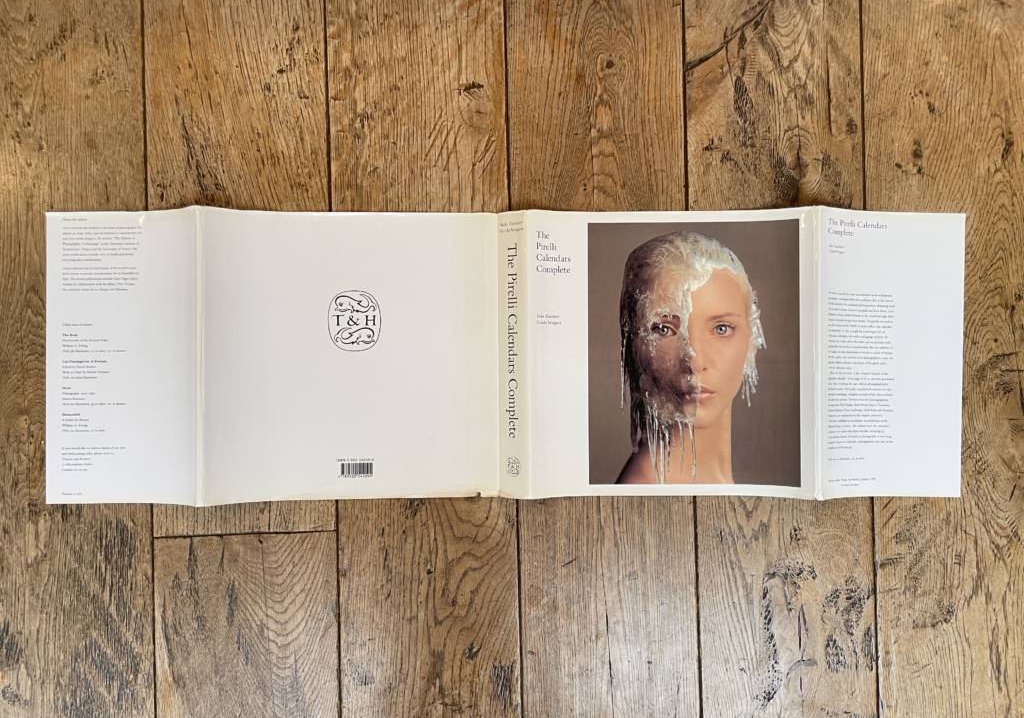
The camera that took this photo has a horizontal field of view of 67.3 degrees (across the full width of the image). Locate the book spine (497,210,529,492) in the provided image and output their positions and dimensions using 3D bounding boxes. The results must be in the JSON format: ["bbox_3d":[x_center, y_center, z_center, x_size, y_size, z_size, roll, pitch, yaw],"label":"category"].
[{"bbox_3d":[0.003,-0.004,0.765,0.032,0.015,0.285,-1,89,6],"label":"book spine"}]

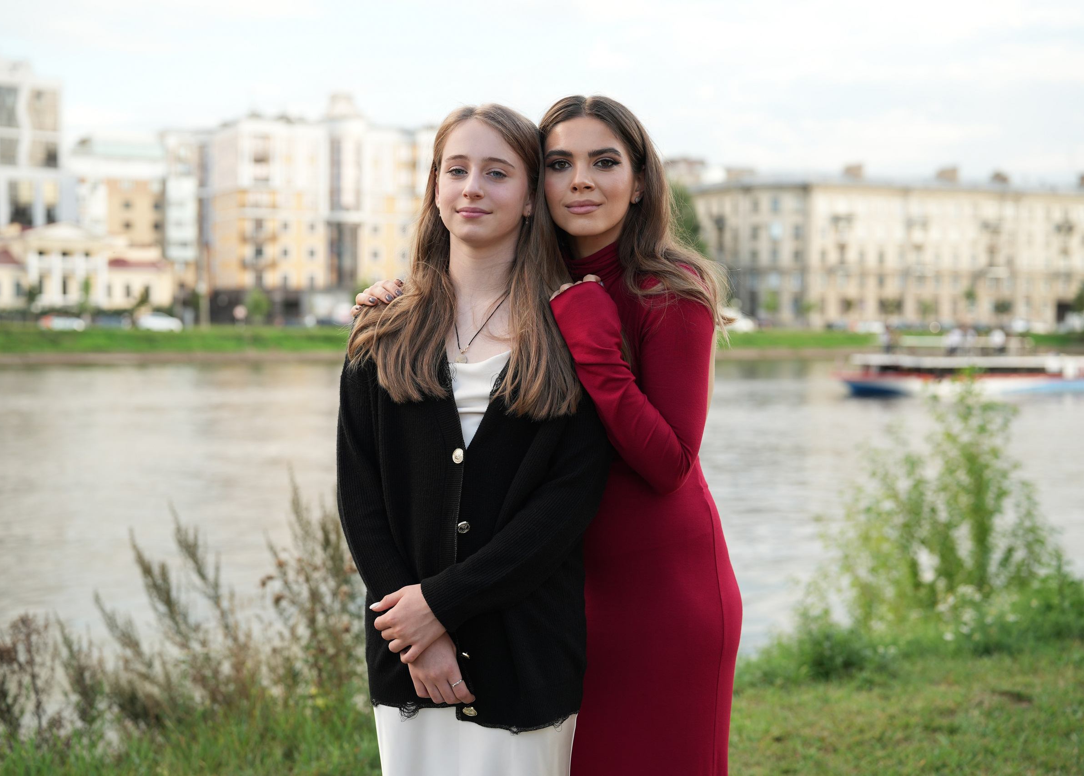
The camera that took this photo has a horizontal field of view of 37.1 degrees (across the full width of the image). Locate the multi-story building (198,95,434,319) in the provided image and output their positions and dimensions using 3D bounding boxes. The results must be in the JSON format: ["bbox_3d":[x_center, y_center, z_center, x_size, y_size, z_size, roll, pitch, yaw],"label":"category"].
[{"bbox_3d":[-27.490,-22.080,203.590,27.000,27.970,18.000,-1,3,-27],"label":"multi-story building"}]

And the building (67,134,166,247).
[{"bbox_3d":[-66.230,-24.290,251.170,17.500,28.350,14.000,-1,2,-23],"label":"building"}]

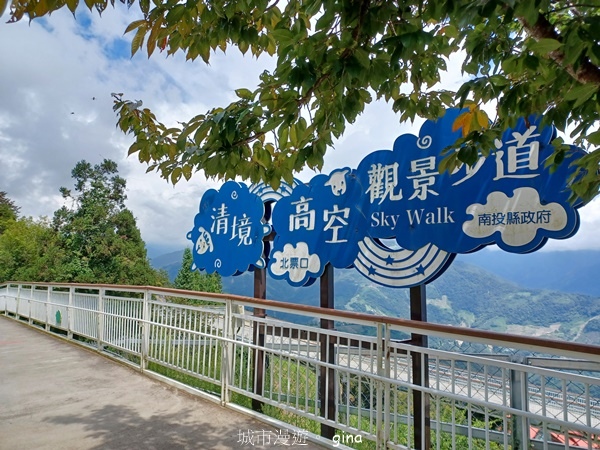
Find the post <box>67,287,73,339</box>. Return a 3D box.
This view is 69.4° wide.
[{"bbox_3d":[-4.841,1.841,9.118,0.100,1.100,0.090,5,-7,-41],"label":"post"}]

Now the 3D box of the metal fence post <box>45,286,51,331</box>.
[{"bbox_3d":[-6.204,2.034,10.663,0.100,1.100,0.090,5,-7,-41],"label":"metal fence post"}]

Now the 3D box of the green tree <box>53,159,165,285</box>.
[{"bbox_3d":[-8.618,0.247,19.500,5.100,6.500,4.800,0,-6,0],"label":"green tree"}]

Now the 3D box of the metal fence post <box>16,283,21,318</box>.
[{"bbox_3d":[-8.934,2.440,13.741,0.100,1.100,0.090,5,-7,-41],"label":"metal fence post"}]

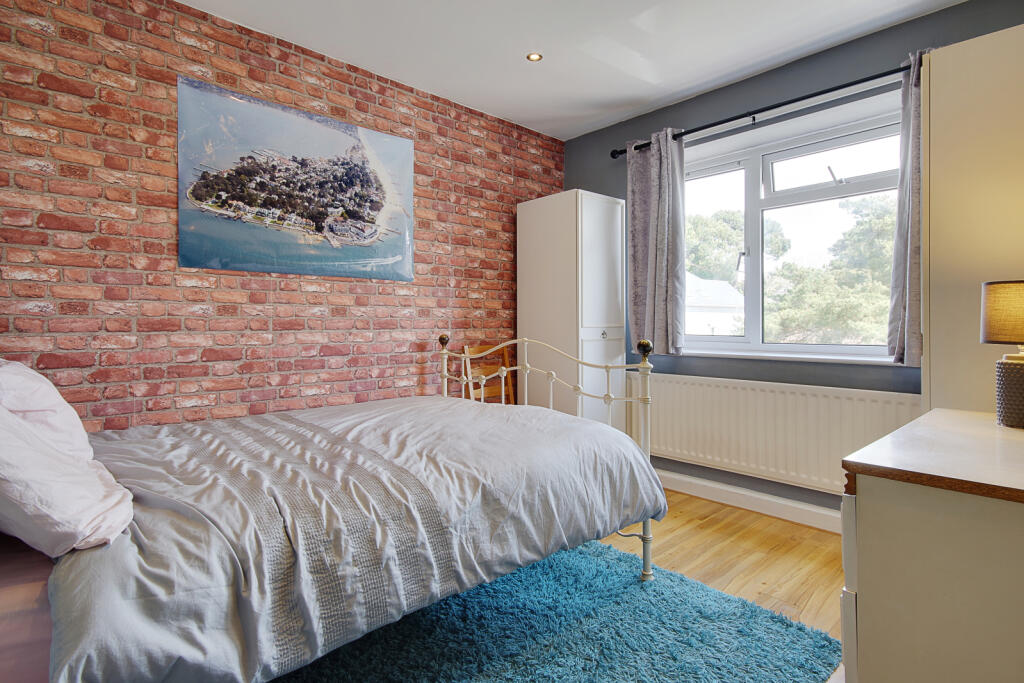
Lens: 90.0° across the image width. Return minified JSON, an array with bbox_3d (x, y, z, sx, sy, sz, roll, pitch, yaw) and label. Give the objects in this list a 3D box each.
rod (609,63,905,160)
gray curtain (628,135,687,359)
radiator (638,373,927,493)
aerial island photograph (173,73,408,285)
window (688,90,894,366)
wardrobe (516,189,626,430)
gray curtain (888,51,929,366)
[{"bbox_3d":[1.253,-1.218,2.765,0.081,0.056,1.747,-2,2,-42],"label":"rod"},{"bbox_3d":[0.880,-0.591,3.178,0.121,1.348,0.424,-2,2,-42],"label":"gray curtain"},{"bbox_3d":[1.301,0.477,2.812,0.086,0.523,1.571,-2,2,-42],"label":"radiator"},{"bbox_3d":[-0.985,-0.739,2.565,1.156,0.813,0.030,-2,2,-42],"label":"aerial island photograph"},{"bbox_3d":[1.545,-0.534,2.953,0.111,1.262,1.404,-2,2,-42],"label":"window"},{"bbox_3d":[0.404,-0.001,3.493,0.460,1.876,0.540,-2,2,-42],"label":"wardrobe"},{"bbox_3d":[1.762,-0.569,2.213,0.121,1.346,0.202,-2,2,-42],"label":"gray curtain"}]

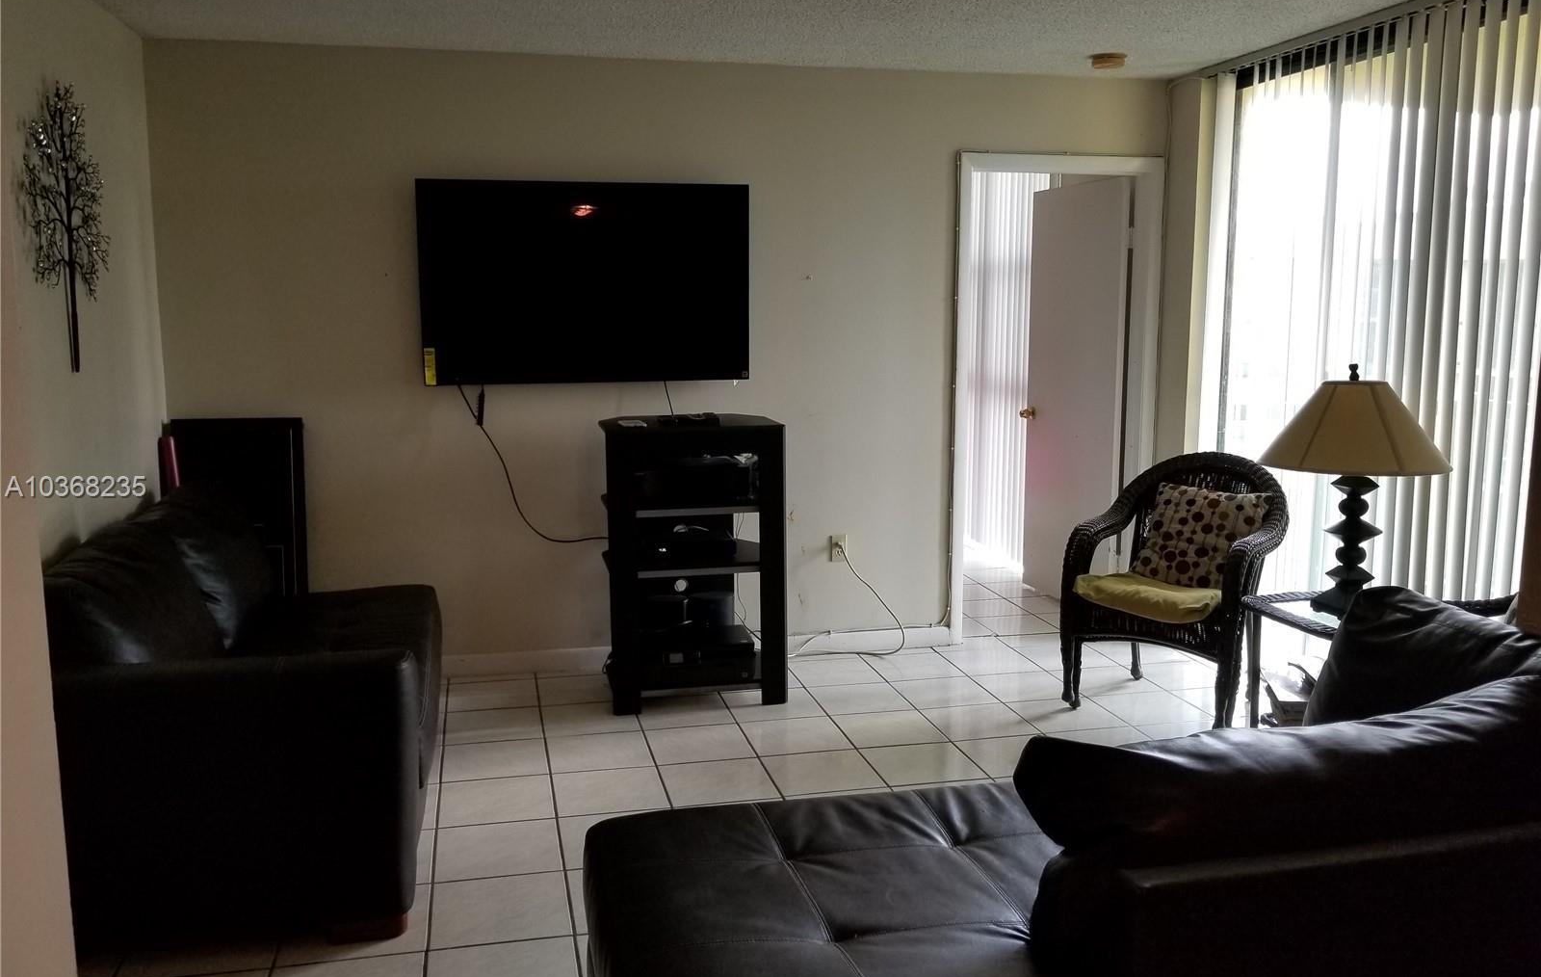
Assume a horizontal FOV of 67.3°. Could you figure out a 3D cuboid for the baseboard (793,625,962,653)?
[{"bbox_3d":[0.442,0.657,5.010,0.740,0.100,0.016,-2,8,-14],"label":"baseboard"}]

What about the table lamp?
[{"bbox_3d":[1.699,0.000,3.352,0.495,0.711,0.495,-2,8,-14],"label":"table lamp"}]

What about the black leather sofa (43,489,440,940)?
[{"bbox_3d":[-1.429,0.499,3.257,0.960,0.870,1.580,-2,8,-14],"label":"black leather sofa"}]

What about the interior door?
[{"bbox_3d":[1.480,-0.418,5.668,0.045,2.030,0.760,-2,8,-18],"label":"interior door"}]

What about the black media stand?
[{"bbox_3d":[-0.308,0.267,4.401,0.650,1.030,0.480,-2,8,-14],"label":"black media stand"}]

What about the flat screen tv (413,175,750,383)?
[{"bbox_3d":[-0.689,-0.778,4.457,1.245,0.735,0.060,-2,8,-14],"label":"flat screen tv"}]

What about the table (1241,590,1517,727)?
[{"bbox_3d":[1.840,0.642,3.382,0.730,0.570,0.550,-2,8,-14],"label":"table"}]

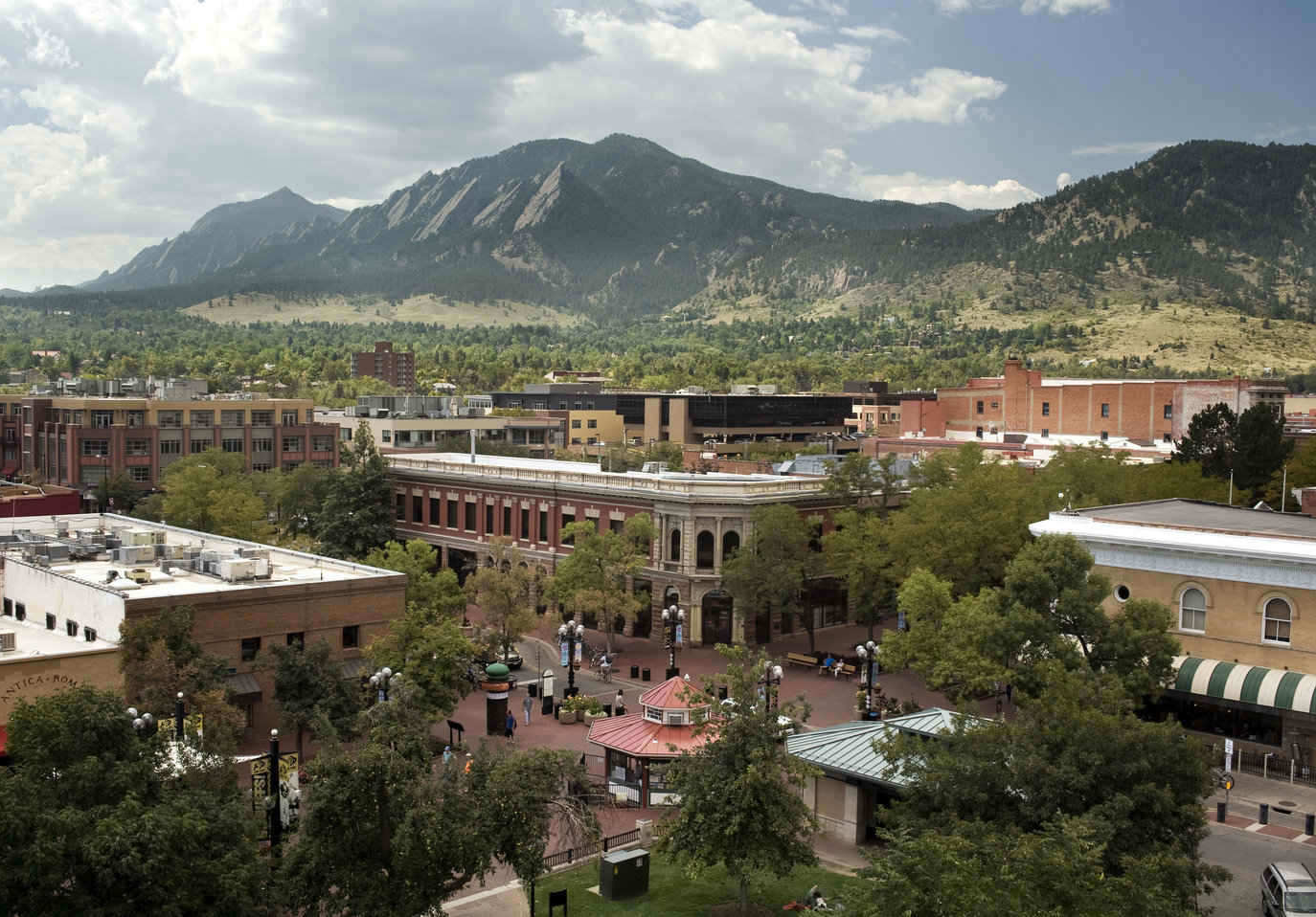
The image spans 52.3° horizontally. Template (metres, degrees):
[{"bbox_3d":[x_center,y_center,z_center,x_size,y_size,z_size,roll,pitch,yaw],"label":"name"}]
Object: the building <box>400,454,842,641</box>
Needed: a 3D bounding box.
[{"bbox_3d":[-5.175,6.775,118.885,17.300,12.300,43.500,-2,4,-43],"label":"building"}]

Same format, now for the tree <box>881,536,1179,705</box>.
[{"bbox_3d":[20.442,9.887,73.580,14.800,11.370,11.500,2,3,16],"label":"tree"}]

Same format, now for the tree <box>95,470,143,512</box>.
[{"bbox_3d":[-71.466,5.871,177.574,6.200,8.760,6.000,0,3,-22],"label":"tree"}]

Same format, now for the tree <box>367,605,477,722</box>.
[{"bbox_3d":[-12.135,11.077,69.021,5.900,7.280,5.900,0,3,0],"label":"tree"}]

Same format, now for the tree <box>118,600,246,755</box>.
[{"bbox_3d":[-22.983,11.196,64.665,6.000,8.470,5.600,0,3,-20],"label":"tree"}]

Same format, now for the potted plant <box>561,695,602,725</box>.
[{"bbox_3d":[-4.338,14.337,76.526,2.400,1.500,1.800,1,3,0],"label":"potted plant"}]

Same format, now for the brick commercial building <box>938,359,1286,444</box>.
[{"bbox_3d":[55.392,-1.553,168.855,9.800,21.000,42.400,-2,4,-42],"label":"brick commercial building"}]

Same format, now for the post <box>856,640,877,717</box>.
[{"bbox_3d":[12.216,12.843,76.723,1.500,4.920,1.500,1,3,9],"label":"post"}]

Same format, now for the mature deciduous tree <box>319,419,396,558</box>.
[{"bbox_3d":[-26.013,4.393,115.576,6.600,15.570,6.600,-2,4,-42],"label":"mature deciduous tree"}]

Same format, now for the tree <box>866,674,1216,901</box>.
[{"bbox_3d":[11.631,11.380,39.963,10.444,10.306,10.444,1,3,17],"label":"tree"}]

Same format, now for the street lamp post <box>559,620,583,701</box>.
[{"bbox_3d":[-5.074,11.878,79.594,1.450,4.637,1.450,-2,4,-43],"label":"street lamp post"}]

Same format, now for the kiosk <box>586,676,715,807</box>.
[{"bbox_3d":[0.914,12.654,62.315,8.200,5.100,8.200,1,3,1],"label":"kiosk"}]

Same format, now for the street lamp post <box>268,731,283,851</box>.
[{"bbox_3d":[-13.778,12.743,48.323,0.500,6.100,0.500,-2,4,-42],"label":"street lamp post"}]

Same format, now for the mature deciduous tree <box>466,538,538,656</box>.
[{"bbox_3d":[-9.563,9.442,82.911,4.700,9.130,4.700,0,3,0],"label":"mature deciduous tree"}]

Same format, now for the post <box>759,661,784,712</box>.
[{"bbox_3d":[5.599,12.569,67.595,1.400,4.700,1.400,-2,4,-42],"label":"post"}]

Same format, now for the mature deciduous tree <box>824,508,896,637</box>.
[{"bbox_3d":[15.424,8.925,102.572,5.600,10.220,5.600,1,3,9],"label":"mature deciduous tree"}]

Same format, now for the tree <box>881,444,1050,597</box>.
[{"bbox_3d":[24.436,6.355,106.441,12.600,15.200,11.500,1,3,13],"label":"tree"}]

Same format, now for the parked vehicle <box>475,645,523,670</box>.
[{"bbox_3d":[-11.147,12.807,89.279,1.850,1.600,4.600,-2,4,-43],"label":"parked vehicle"}]

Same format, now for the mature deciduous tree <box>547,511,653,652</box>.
[{"bbox_3d":[-3.757,8.675,93.106,7.300,9.680,7.300,0,3,0],"label":"mature deciduous tree"}]

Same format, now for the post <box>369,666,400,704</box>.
[{"bbox_3d":[-13.752,12.944,67.733,1.500,4.920,1.500,0,3,-11],"label":"post"}]

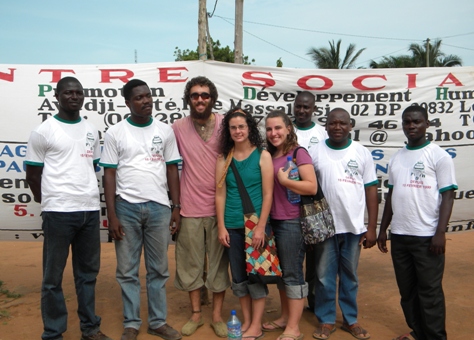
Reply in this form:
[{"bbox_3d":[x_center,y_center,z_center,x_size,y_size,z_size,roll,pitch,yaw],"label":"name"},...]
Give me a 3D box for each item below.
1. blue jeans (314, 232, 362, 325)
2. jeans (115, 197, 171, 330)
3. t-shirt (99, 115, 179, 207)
[{"bbox_3d":[0.726,0.709,4.020,0.350,0.770,0.270,0,2,6],"label":"blue jeans"},{"bbox_3d":[-0.644,0.620,3.850,0.370,0.930,0.280,-1,2,-13],"label":"jeans"},{"bbox_3d":[-0.680,-0.066,3.920,0.540,0.610,0.280,-1,4,-15],"label":"t-shirt"}]

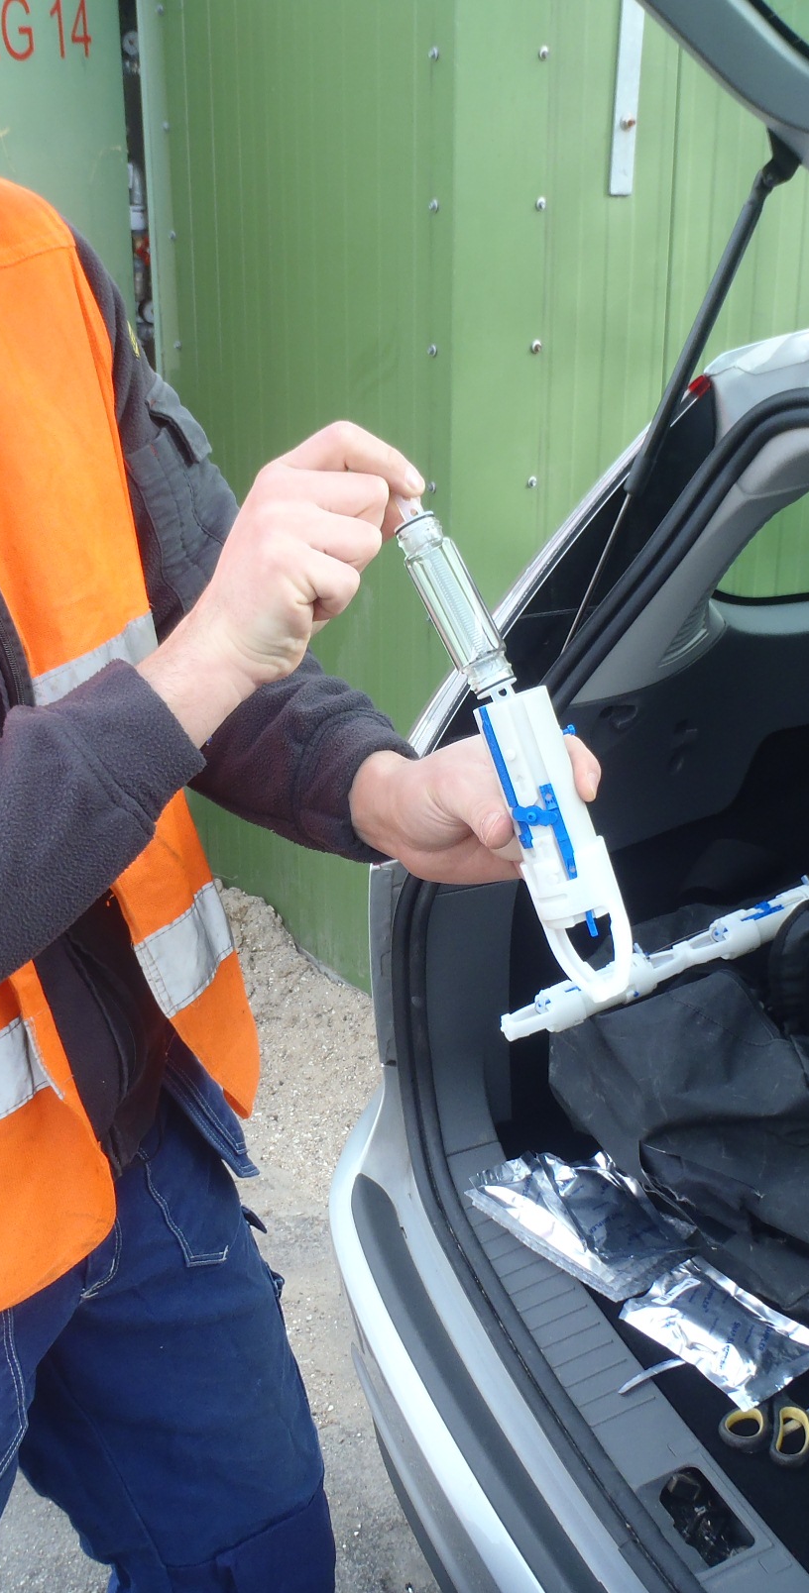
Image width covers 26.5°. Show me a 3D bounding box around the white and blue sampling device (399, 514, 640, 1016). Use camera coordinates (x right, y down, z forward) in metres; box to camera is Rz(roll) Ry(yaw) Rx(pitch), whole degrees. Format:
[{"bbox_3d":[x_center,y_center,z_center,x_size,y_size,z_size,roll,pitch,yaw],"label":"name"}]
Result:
[{"bbox_3d":[0.057,-0.024,0.945,0.050,0.288,0.050,-21,3,17],"label":"white and blue sampling device"}]

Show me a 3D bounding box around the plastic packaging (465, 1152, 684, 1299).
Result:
[{"bbox_3d":[0.169,0.411,1.658,0.120,0.040,0.190,-18,27,-39],"label":"plastic packaging"}]

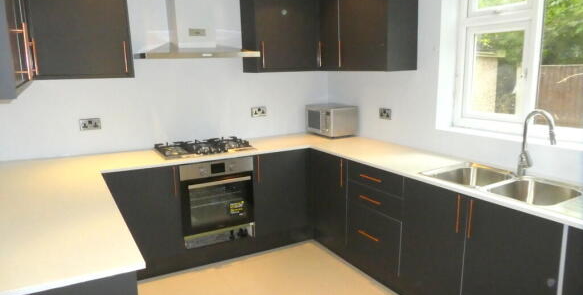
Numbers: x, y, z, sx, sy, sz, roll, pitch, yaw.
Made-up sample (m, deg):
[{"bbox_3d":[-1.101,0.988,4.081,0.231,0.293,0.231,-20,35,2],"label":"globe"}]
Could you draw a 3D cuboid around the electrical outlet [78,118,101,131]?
[{"bbox_3d":[-1.584,-0.180,3.167,0.149,0.088,0.015,-7,12,-28],"label":"electrical outlet"}]

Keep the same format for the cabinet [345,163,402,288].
[{"bbox_3d":[0.829,0.500,3.020,0.574,0.819,0.575,-7,12,-28],"label":"cabinet"}]

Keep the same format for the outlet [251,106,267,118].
[{"bbox_3d":[-0.305,-0.339,3.865,0.149,0.088,0.015,-7,12,-28],"label":"outlet"}]

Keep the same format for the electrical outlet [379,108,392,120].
[{"bbox_3d":[0.812,-0.287,3.496,0.015,0.087,0.147,-7,12,-28],"label":"electrical outlet"}]

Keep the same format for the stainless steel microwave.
[{"bbox_3d":[0.393,-0.262,3.985,0.305,0.276,0.460,-7,12,-28],"label":"stainless steel microwave"}]

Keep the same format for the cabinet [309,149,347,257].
[{"bbox_3d":[0.556,0.413,3.500,0.574,0.819,0.542,-7,12,-28],"label":"cabinet"}]

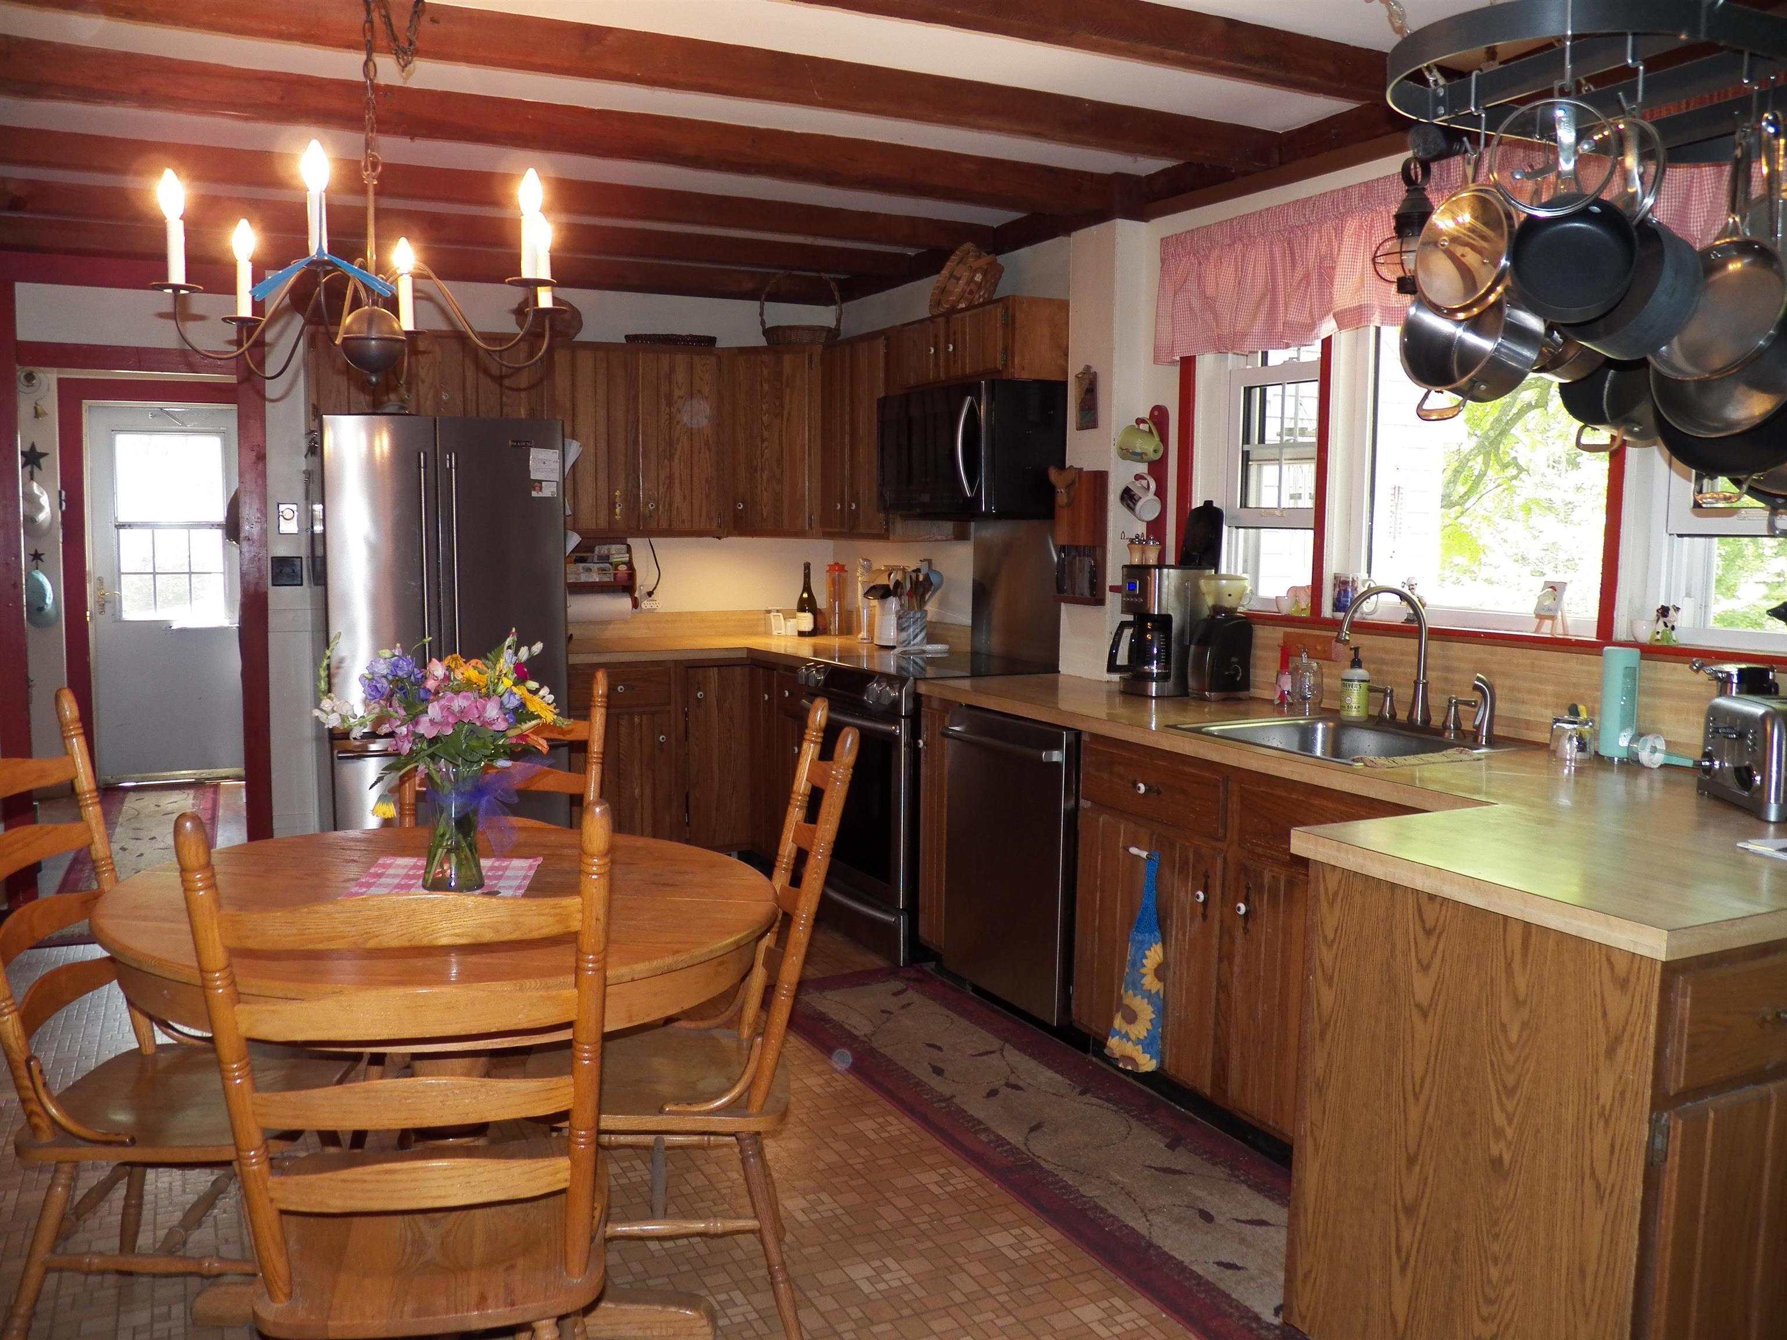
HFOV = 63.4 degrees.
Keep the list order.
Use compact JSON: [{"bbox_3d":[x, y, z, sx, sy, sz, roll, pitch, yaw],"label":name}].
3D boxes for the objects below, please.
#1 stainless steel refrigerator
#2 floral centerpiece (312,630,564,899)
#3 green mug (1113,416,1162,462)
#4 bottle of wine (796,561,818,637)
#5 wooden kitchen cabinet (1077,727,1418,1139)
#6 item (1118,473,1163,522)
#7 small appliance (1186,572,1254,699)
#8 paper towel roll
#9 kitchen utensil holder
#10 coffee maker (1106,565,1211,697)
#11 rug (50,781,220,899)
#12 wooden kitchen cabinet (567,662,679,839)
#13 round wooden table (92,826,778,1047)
[{"bbox_3d":[-1.583,0.001,4.977,0.754,1.695,0.769,-3,7,-27],"label":"stainless steel refrigerator"},{"bbox_3d":[-0.835,0.156,2.677,0.440,0.465,0.400,-2,7,-17],"label":"floral centerpiece"},{"bbox_3d":[0.711,-0.668,4.194,0.105,0.126,0.101,-3,7,-27],"label":"green mug"},{"bbox_3d":[-0.356,-0.297,6.061,0.080,0.310,0.080,-3,7,-27],"label":"bottle of wine"},{"bbox_3d":[0.965,0.594,3.277,0.597,0.835,1.118,-3,7,-27],"label":"wooden kitchen cabinet"},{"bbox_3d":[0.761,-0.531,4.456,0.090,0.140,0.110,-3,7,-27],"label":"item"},{"bbox_3d":[0.934,-0.093,4.097,0.160,0.345,0.125,-3,7,-27],"label":"small appliance"},{"bbox_3d":[-1.187,-0.253,5.788,0.280,0.120,0.120,-3,7,-27],"label":"paper towel roll"},{"bbox_3d":[0.074,-0.159,5.535,0.112,0.155,0.112,0,6,0],"label":"kitchen utensil holder"},{"bbox_3d":[0.752,-0.111,4.165,0.275,0.362,0.195,-3,7,-27],"label":"coffee maker"},{"bbox_3d":[-3.157,0.750,6.122,0.570,0.012,2.800,-3,7,-25],"label":"rug"},{"bbox_3d":[-1.085,0.368,5.367,0.395,0.845,0.607,-3,7,-27],"label":"wooden kitchen cabinet"},{"bbox_3d":[-0.755,0.742,2.453,1.081,0.750,1.081,0,6,0],"label":"round wooden table"}]

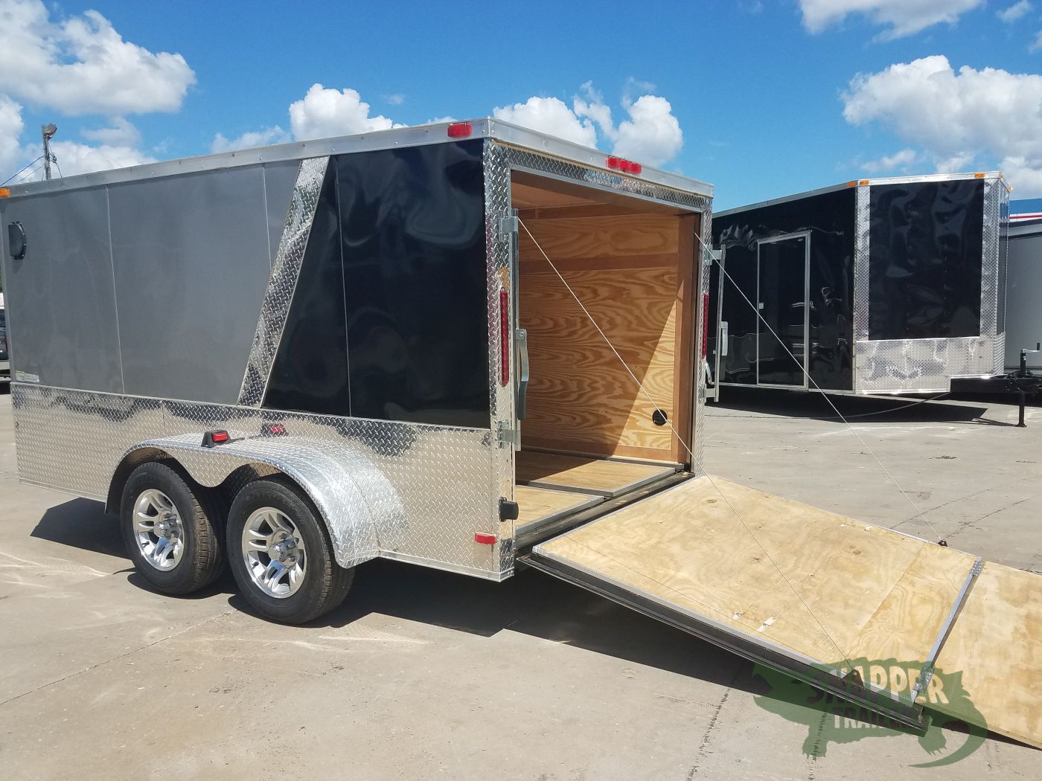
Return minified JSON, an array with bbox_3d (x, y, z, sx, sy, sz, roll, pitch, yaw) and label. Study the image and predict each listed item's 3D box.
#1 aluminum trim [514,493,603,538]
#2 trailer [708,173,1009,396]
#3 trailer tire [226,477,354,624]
[{"bbox_3d":[0.180,0.595,3.731,0.032,0.036,0.770,4,8,36],"label":"aluminum trim"},{"bbox_3d":[4.086,-1.349,11.802,2.499,2.570,6.600,-3,5,-22],"label":"trailer"},{"bbox_3d":[-1.074,0.726,3.625,0.675,0.675,0.208,3,8,31],"label":"trailer tire"}]

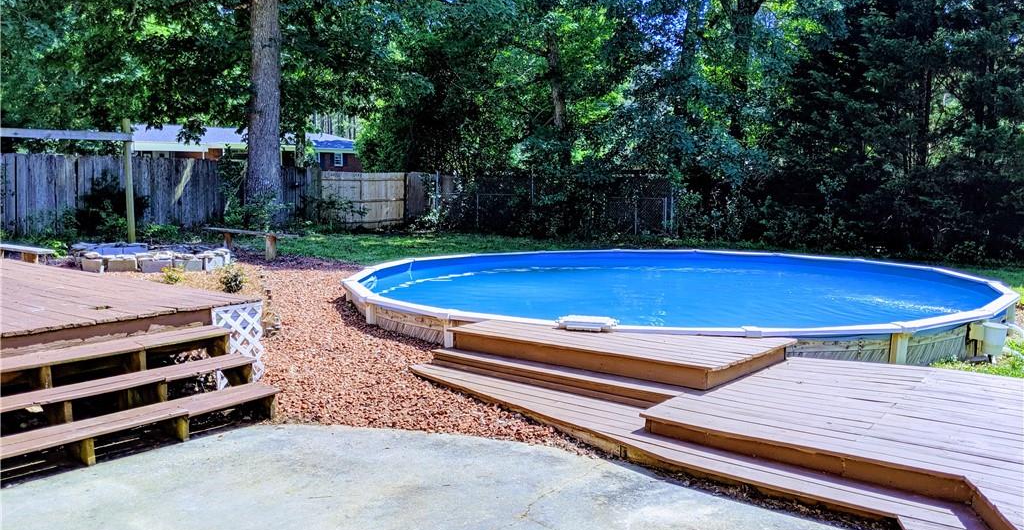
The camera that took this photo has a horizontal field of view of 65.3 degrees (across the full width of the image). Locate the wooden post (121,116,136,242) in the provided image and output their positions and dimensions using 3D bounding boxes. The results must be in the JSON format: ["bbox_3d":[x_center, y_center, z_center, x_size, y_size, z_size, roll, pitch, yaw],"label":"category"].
[{"bbox_3d":[-6.953,-1.507,14.500,0.140,2.320,0.140,0,6,0],"label":"wooden post"}]

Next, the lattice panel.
[{"bbox_3d":[-2.229,0.656,6.501,0.030,0.670,0.460,5,7,38],"label":"lattice panel"}]

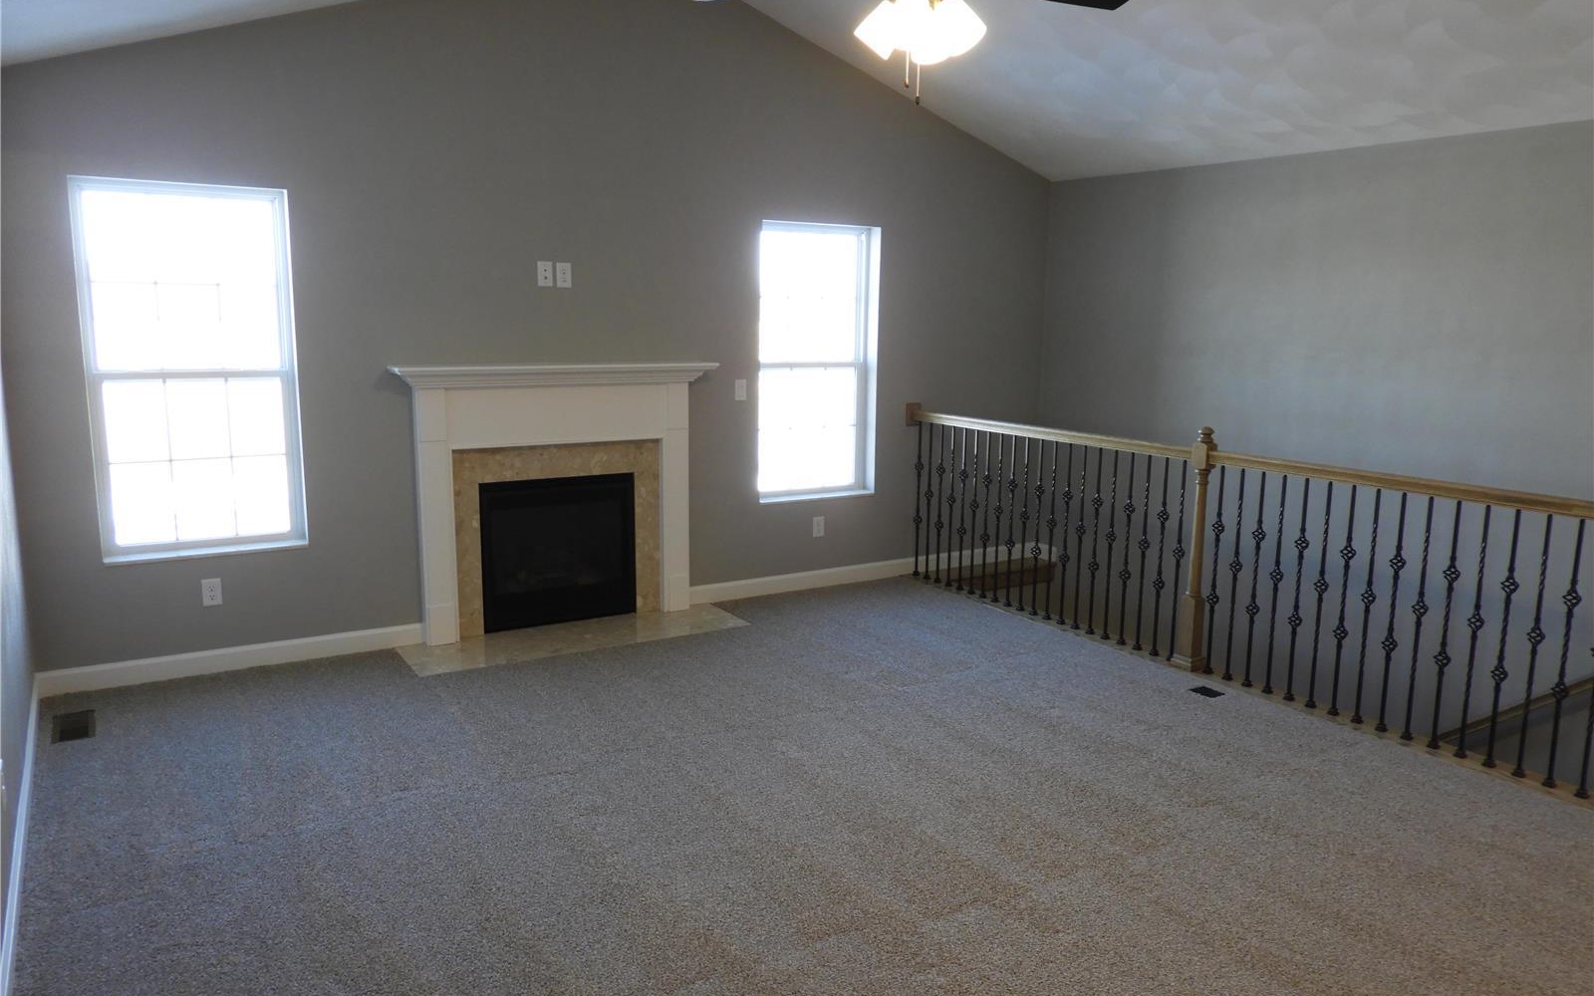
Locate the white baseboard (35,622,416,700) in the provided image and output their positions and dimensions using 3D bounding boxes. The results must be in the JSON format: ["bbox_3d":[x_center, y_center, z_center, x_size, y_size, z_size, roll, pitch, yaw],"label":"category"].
[{"bbox_3d":[-2.411,0.703,4.837,1.514,0.107,0.015,-5,11,-32],"label":"white baseboard"}]

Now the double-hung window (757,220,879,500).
[{"bbox_3d":[0.112,-0.762,6.255,0.783,1.523,0.100,-5,11,-32],"label":"double-hung window"}]

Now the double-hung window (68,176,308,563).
[{"bbox_3d":[-2.515,-0.523,4.623,0.775,1.524,0.100,-5,11,-32],"label":"double-hung window"}]

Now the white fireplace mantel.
[{"bbox_3d":[-1.126,0.009,5.440,1.593,1.311,0.170,-5,11,-32],"label":"white fireplace mantel"}]

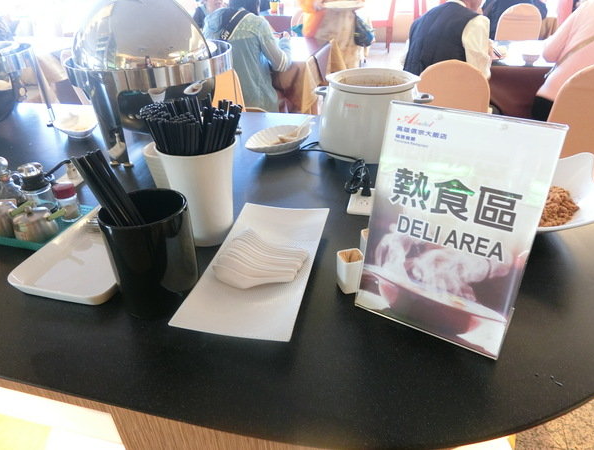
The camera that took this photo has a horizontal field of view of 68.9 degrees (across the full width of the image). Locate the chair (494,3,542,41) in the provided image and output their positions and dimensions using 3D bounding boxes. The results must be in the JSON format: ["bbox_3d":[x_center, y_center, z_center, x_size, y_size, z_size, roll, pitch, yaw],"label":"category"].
[{"bbox_3d":[2.222,-1.885,4.658,0.450,0.930,0.550,5,32,12],"label":"chair"}]

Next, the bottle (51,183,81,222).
[{"bbox_3d":[-0.489,-0.048,0.924,0.042,0.073,0.042,-3,31,0],"label":"bottle"}]

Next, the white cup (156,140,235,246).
[{"bbox_3d":[-0.178,-0.066,0.819,0.141,0.190,0.141,-2,31,0],"label":"white cup"}]

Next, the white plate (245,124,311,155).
[{"bbox_3d":[-0.053,-0.236,1.245,0.225,0.045,0.148,-22,36,-31],"label":"white plate"}]

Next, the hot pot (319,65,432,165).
[{"bbox_3d":[0.209,-0.317,1.224,0.333,0.193,0.286,9,32,17],"label":"hot pot"}]

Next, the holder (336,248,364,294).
[{"bbox_3d":[0.086,0.074,0.696,0.035,0.061,0.035,-10,32,-14],"label":"holder"}]

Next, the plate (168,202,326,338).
[{"bbox_3d":[-0.058,0.065,0.764,0.179,0.026,0.369,5,32,12],"label":"plate"}]

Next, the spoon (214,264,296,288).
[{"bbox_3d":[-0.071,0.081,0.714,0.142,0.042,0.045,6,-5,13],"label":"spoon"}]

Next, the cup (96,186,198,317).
[{"bbox_3d":[-0.218,0.044,0.662,0.121,0.162,0.121,-2,31,0],"label":"cup"}]

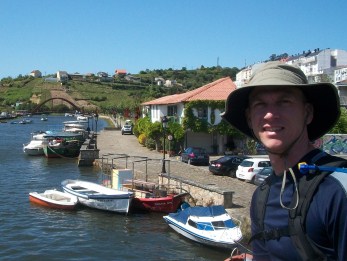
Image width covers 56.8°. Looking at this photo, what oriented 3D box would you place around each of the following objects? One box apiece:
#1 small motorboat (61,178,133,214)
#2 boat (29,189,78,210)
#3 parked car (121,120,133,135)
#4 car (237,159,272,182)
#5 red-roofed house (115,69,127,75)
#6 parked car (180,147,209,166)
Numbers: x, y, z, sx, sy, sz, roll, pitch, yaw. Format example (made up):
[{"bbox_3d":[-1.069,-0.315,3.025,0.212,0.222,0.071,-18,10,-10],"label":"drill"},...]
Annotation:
[{"bbox_3d":[-4.850,4.072,20.600,6.100,1.150,2.000,5,5,39],"label":"small motorboat"},{"bbox_3d":[-7.250,4.357,20.000,3.450,0.600,1.400,4,5,29],"label":"boat"},{"bbox_3d":[-8.357,-0.137,57.991,1.770,1.580,4.200,0,4,-14],"label":"parked car"},{"bbox_3d":[6.378,2.776,22.783,3.750,1.520,1.690,-1,5,-30],"label":"car"},{"bbox_3d":[-48.863,-53.628,300.000,10.500,6.300,9.000,1,4,-11],"label":"red-roofed house"},{"bbox_3d":[1.834,2.219,29.276,1.750,1.480,4.200,0,4,-13],"label":"parked car"}]

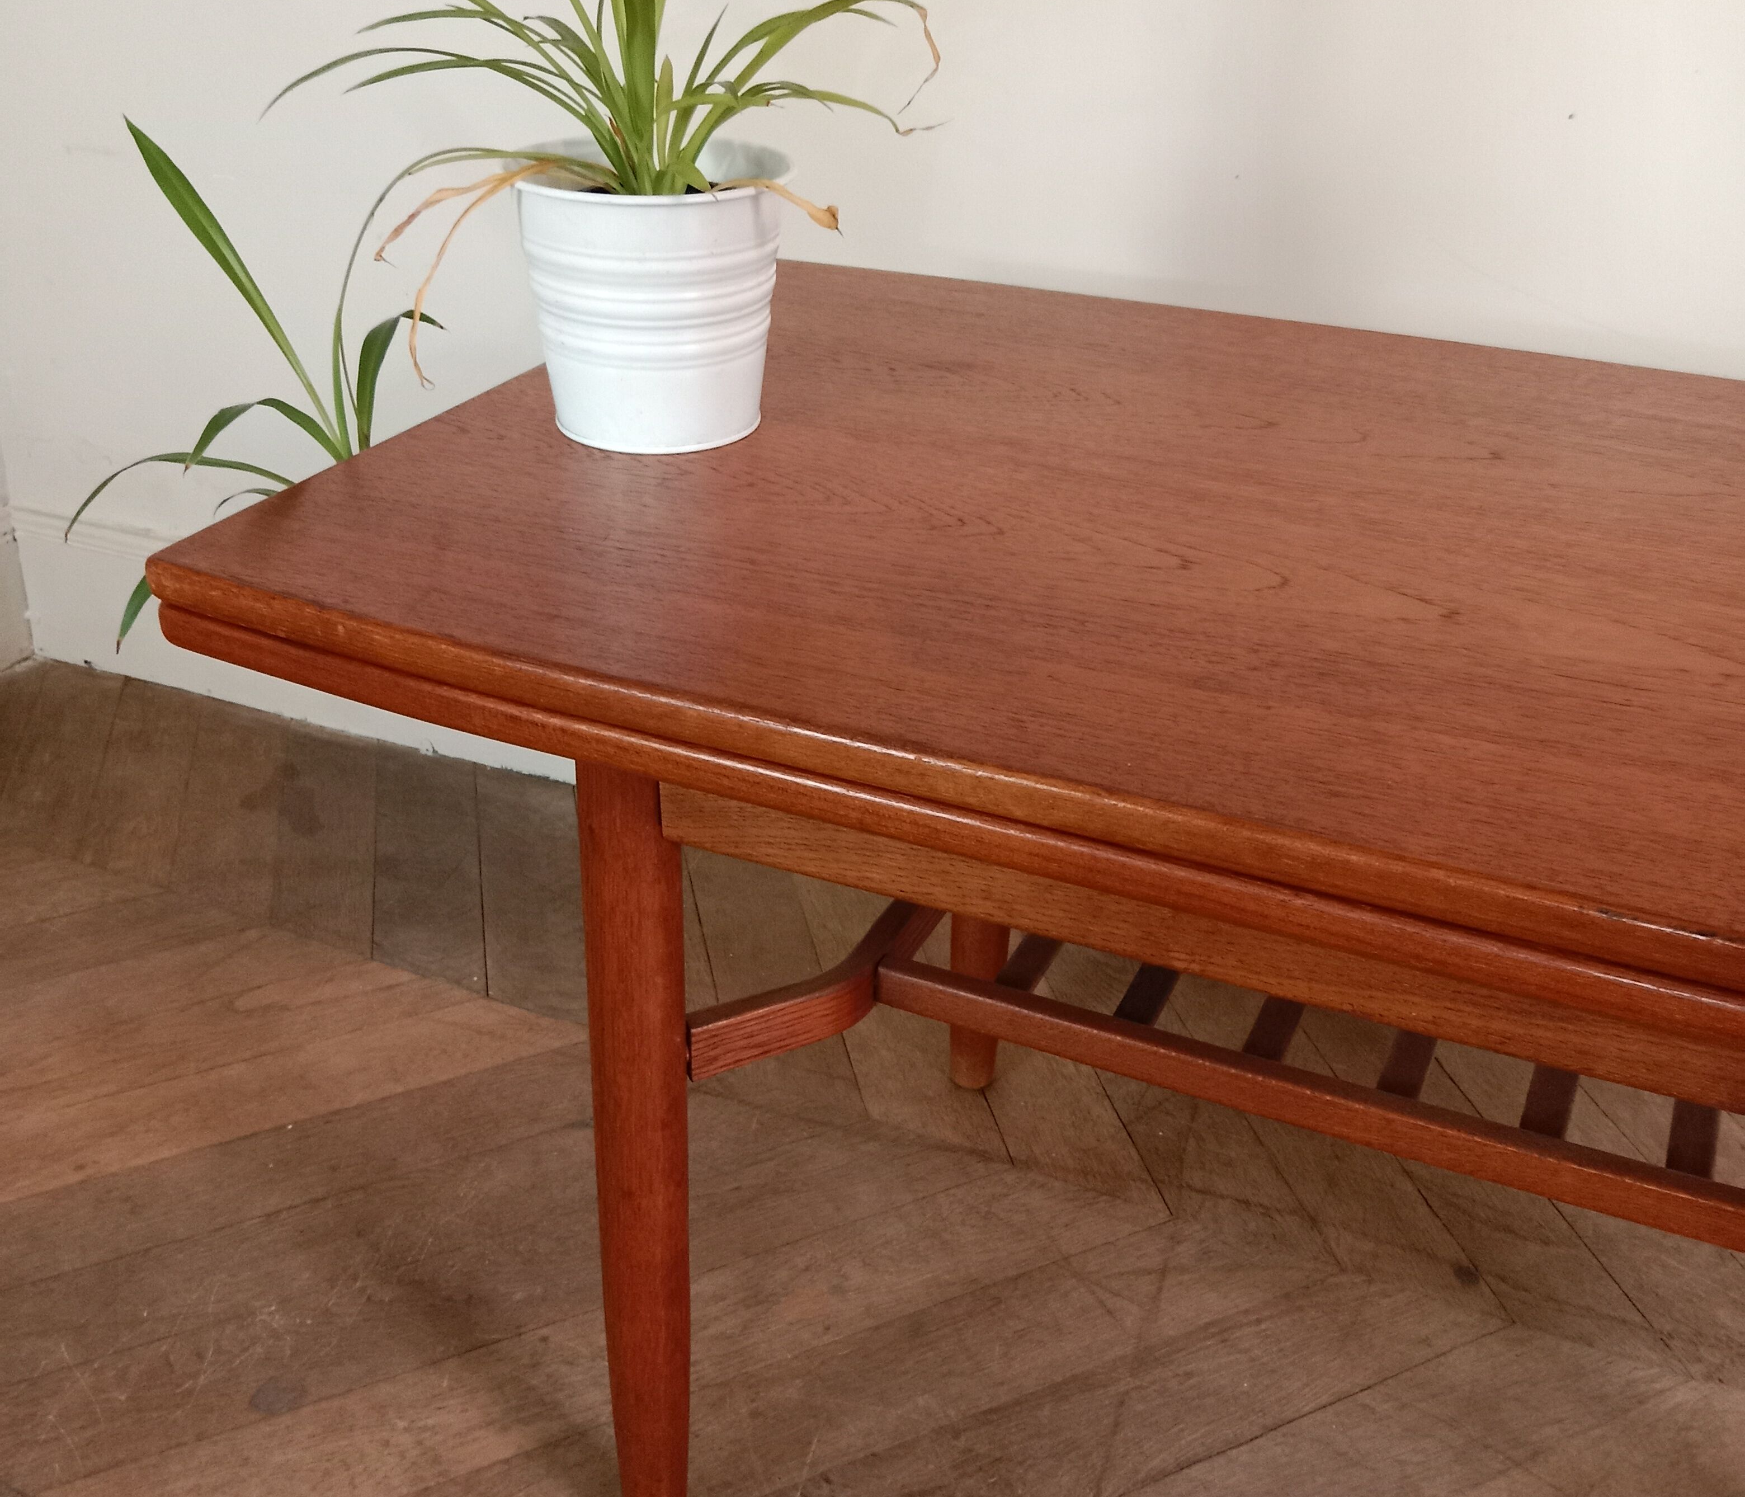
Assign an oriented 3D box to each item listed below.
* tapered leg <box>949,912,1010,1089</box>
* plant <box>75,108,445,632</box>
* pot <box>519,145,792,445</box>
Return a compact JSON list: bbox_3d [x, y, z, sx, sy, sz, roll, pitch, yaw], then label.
[{"bbox_3d":[0.077,0.023,1.190,0.044,0.500,0.044,14,34,20],"label":"tapered leg"},{"bbox_3d":[-0.313,-0.188,0.915,0.190,0.270,0.180,-10,31,-17],"label":"plant"},{"bbox_3d":[-0.104,-0.214,0.861,0.135,0.119,0.135,0,30,0],"label":"pot"}]

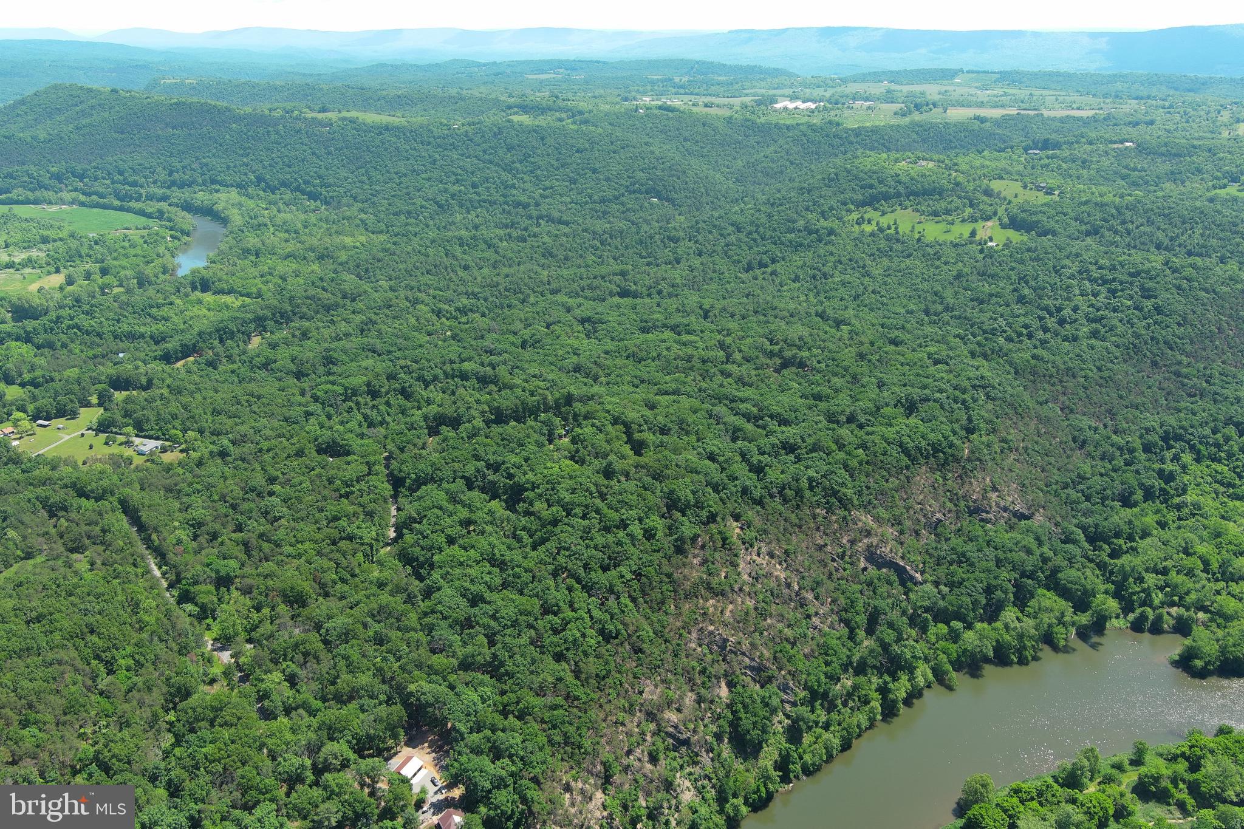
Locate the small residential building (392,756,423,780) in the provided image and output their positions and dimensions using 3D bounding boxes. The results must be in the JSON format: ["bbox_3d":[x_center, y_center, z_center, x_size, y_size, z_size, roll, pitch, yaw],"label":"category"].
[{"bbox_3d":[-79.633,132.481,374.436,7.510,4.370,9.050,9,23,24],"label":"small residential building"}]

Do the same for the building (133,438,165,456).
[{"bbox_3d":[-332.767,23.816,706.111,7.050,3.740,13.910,7,22,19],"label":"building"}]

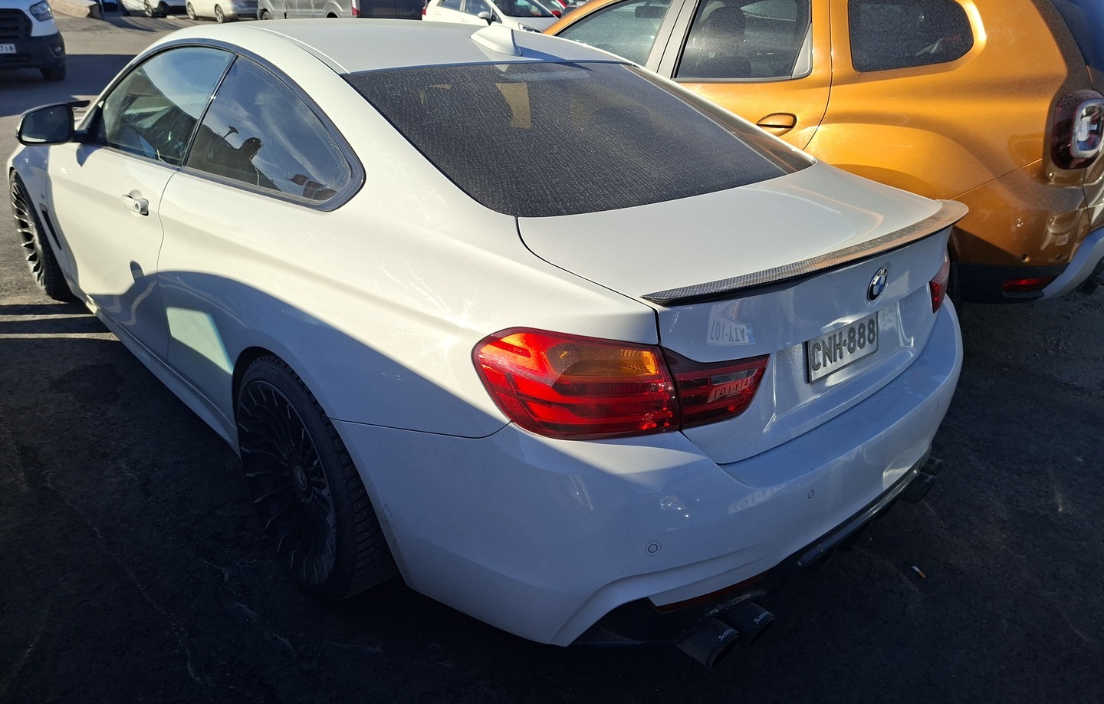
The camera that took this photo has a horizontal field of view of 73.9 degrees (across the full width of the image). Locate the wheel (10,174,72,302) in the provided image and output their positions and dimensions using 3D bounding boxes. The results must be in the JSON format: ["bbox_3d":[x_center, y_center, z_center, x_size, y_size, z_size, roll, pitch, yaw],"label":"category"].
[{"bbox_3d":[-2.497,-0.594,3.685,0.245,0.650,0.650,-18,31,-40],"label":"wheel"}]

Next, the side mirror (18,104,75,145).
[{"bbox_3d":[-1.817,-0.818,2.642,0.195,0.145,0.120,-15,29,-35],"label":"side mirror"}]

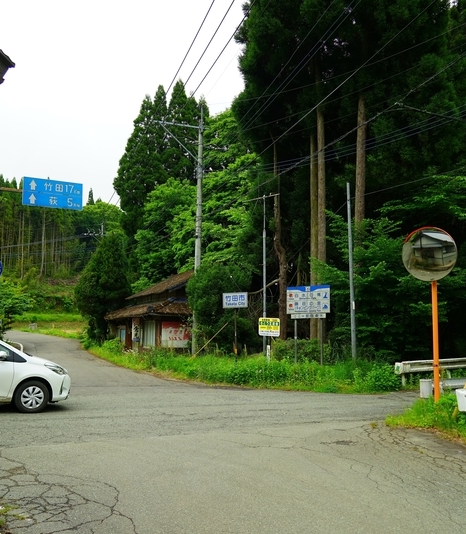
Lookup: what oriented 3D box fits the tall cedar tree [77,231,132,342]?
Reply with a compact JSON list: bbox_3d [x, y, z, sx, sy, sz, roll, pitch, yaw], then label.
[{"bbox_3d":[-7.282,1.234,30.003,3.000,6.410,3.000,0,-5,0],"label":"tall cedar tree"}]

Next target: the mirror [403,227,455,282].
[{"bbox_3d":[3.683,-0.234,9.941,1.030,1.030,0.200,-3,1,34],"label":"mirror"}]

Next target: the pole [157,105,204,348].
[{"bbox_3d":[-2.523,-1.697,24.661,2.400,11.500,0.400,2,-6,-22],"label":"pole"}]

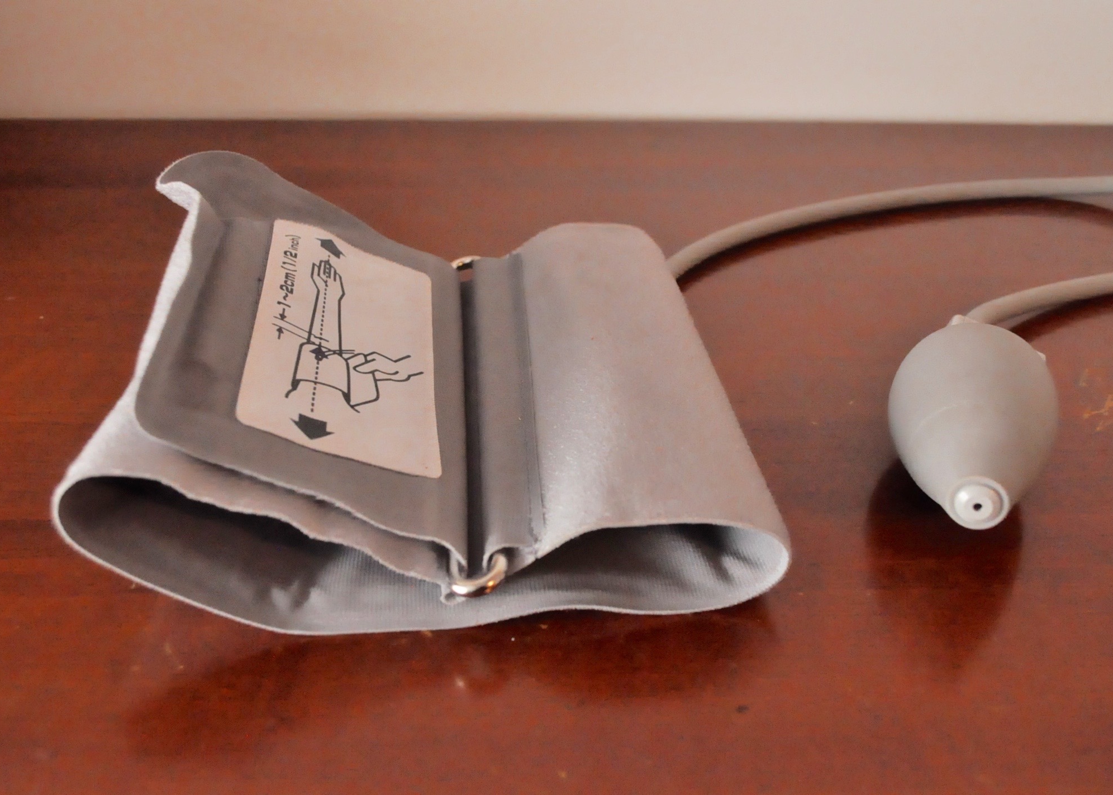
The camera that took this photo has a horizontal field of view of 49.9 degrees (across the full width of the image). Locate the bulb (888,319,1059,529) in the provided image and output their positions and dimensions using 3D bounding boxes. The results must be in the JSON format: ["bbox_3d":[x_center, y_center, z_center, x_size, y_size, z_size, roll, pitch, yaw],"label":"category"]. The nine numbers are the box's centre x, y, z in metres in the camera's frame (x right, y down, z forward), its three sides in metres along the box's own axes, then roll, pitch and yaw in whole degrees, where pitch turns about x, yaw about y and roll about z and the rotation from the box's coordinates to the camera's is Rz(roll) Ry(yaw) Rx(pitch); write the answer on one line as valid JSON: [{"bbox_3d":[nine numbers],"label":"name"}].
[{"bbox_3d":[0.117,0.006,0.336,0.046,0.046,0.092,9,28,13],"label":"bulb"}]

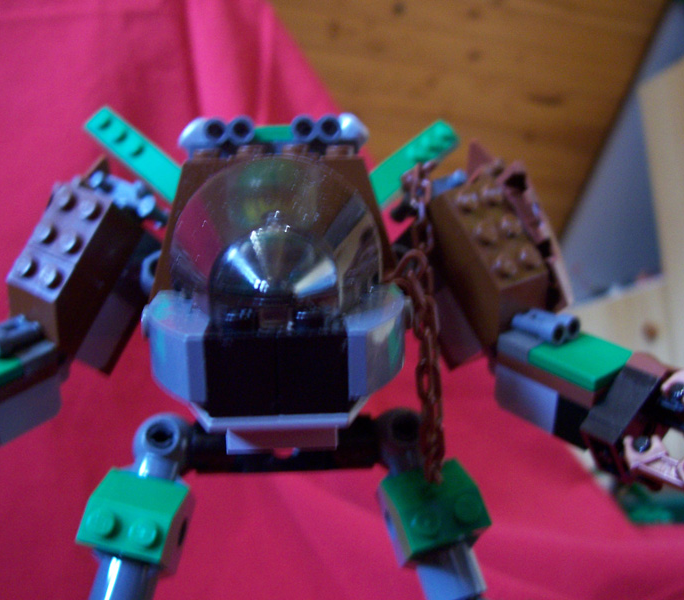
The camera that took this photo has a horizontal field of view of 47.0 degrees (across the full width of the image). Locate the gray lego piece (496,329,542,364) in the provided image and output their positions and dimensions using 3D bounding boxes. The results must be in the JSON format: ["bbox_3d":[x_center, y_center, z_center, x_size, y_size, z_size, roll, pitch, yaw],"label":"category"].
[{"bbox_3d":[0.043,0.009,0.179,0.016,0.003,0.008,-24,34,-39],"label":"gray lego piece"}]

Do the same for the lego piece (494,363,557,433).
[{"bbox_3d":[0.046,0.019,0.180,0.016,0.011,0.016,-24,34,-39],"label":"lego piece"}]

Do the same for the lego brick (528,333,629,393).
[{"bbox_3d":[0.052,0.013,0.171,0.016,0.003,0.016,-24,34,-39],"label":"lego brick"}]

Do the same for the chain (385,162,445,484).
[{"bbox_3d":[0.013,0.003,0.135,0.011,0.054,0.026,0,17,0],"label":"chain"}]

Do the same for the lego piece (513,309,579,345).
[{"bbox_3d":[0.046,0.005,0.176,0.010,0.005,0.010,-24,34,-39],"label":"lego piece"}]

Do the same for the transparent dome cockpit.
[{"bbox_3d":[-0.009,-0.009,0.100,0.028,0.019,0.027,-3,20,-4],"label":"transparent dome cockpit"}]

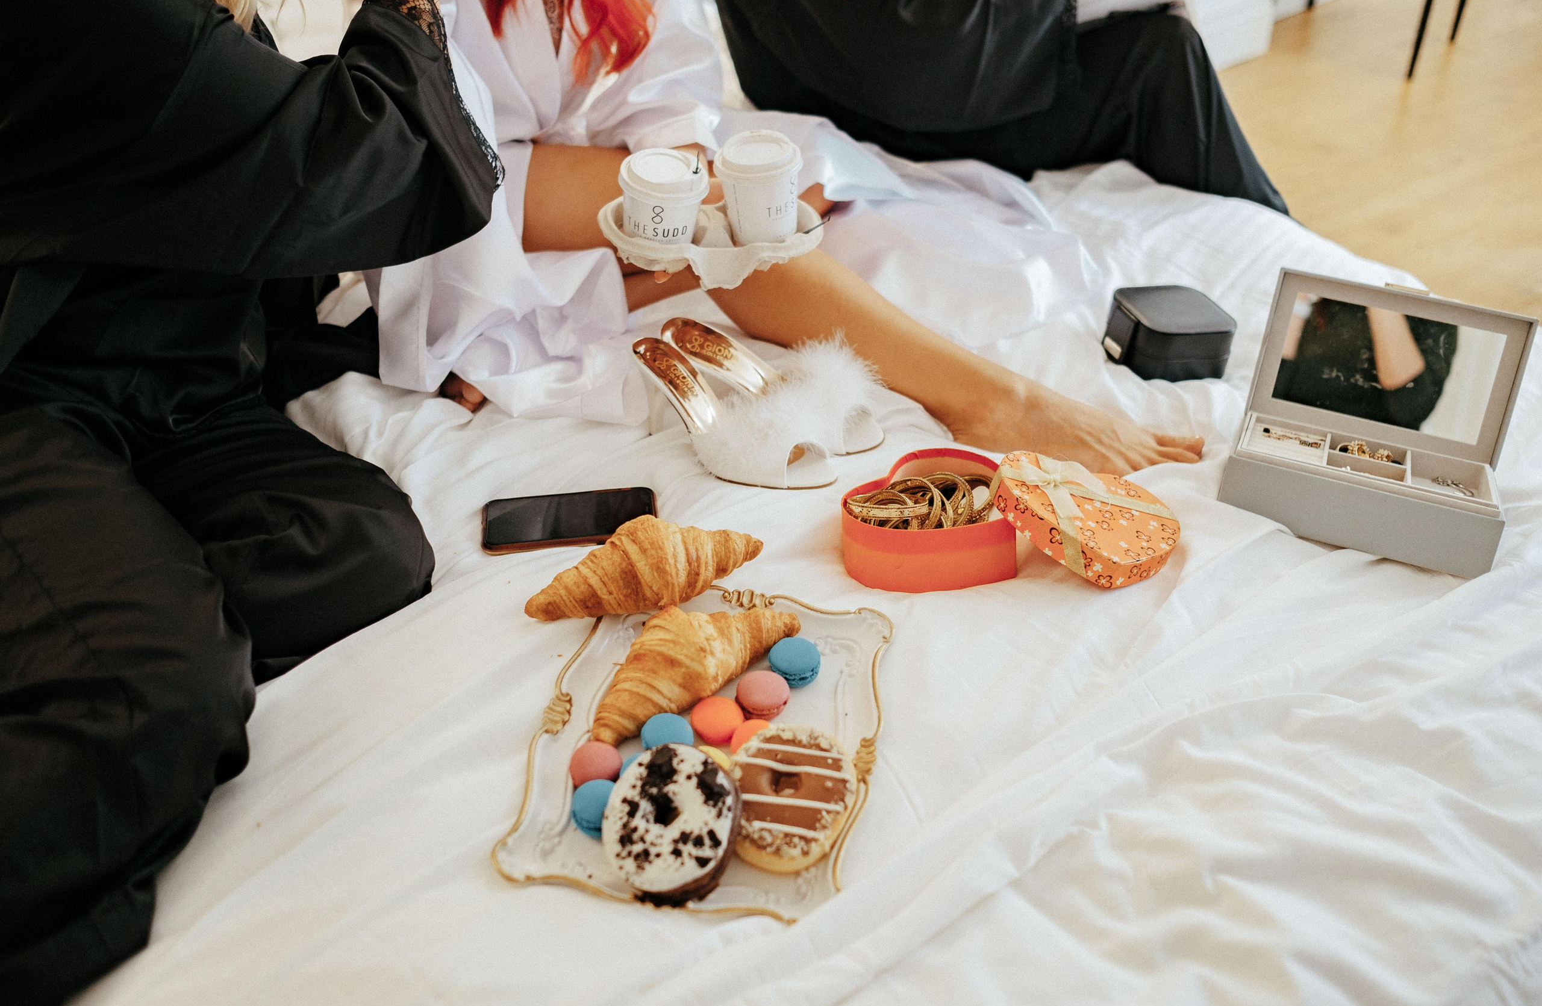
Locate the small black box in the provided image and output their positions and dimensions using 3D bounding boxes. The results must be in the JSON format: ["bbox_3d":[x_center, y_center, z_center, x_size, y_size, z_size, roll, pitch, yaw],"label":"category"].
[{"bbox_3d":[0.420,-0.180,1.590,0.113,0.055,0.113,-4,33,-18],"label":"small black box"}]

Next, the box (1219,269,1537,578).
[{"bbox_3d":[0.582,-0.086,1.433,0.240,0.204,0.207,15,23,17],"label":"box"}]

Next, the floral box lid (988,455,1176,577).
[{"bbox_3d":[0.276,0.017,1.282,0.170,0.035,0.157,15,31,-13],"label":"floral box lid"}]

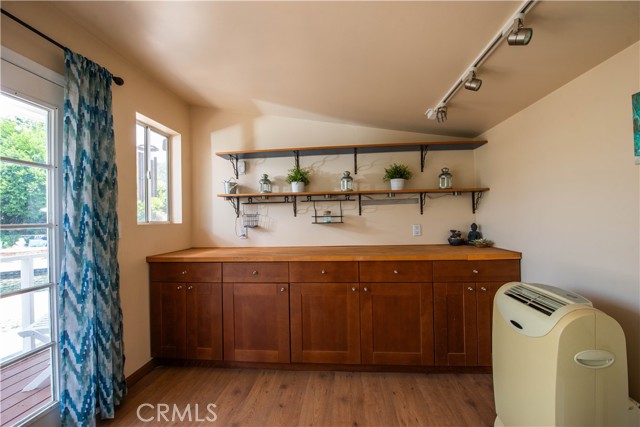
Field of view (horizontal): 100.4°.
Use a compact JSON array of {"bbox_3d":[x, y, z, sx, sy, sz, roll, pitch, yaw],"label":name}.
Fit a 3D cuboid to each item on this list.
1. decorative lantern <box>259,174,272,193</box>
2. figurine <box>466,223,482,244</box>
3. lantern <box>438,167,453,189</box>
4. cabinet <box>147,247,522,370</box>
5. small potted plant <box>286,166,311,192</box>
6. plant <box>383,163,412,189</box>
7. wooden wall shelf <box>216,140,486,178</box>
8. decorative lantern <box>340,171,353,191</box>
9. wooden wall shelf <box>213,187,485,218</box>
[{"bbox_3d":[-0.528,-0.280,2.601,0.127,0.210,0.127,-1,-1,4],"label":"decorative lantern"},{"bbox_3d":[1.423,0.202,2.457,0.155,0.203,0.100,-2,-1,31],"label":"figurine"},{"bbox_3d":[1.164,-0.314,2.468,0.127,0.210,0.127,-1,-1,4],"label":"lantern"},{"bbox_3d":[0.065,0.783,2.338,2.838,0.914,0.653,-1,-1,4],"label":"cabinet"},{"bbox_3d":[-0.201,-0.316,2.573,0.240,0.267,0.233,-1,-1,4],"label":"small potted plant"},{"bbox_3d":[0.733,-0.333,2.499,0.268,0.265,0.260,-1,-1,4],"label":"plant"},{"bbox_3d":[0.256,-0.494,2.544,2.449,0.214,0.251,-1,-1,4],"label":"wooden wall shelf"},{"bbox_3d":[0.258,-0.296,2.539,0.127,0.210,0.127,-1,-1,4],"label":"decorative lantern"},{"bbox_3d":[0.269,-0.084,2.537,2.447,0.214,0.251,-1,-1,4],"label":"wooden wall shelf"}]

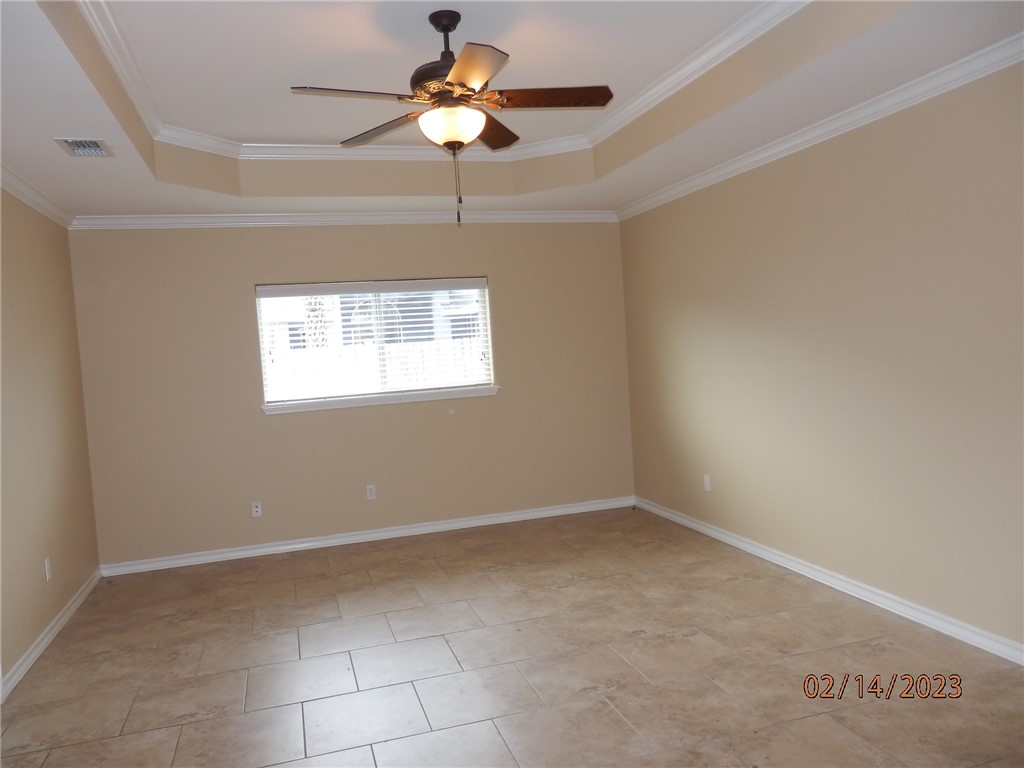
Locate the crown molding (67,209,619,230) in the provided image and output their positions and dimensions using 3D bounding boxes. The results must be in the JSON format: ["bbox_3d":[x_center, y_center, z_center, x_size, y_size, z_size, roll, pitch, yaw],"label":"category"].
[{"bbox_3d":[-1.035,-1.238,5.573,4.095,0.084,0.062,-4,3,-17],"label":"crown molding"}]

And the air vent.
[{"bbox_3d":[-2.009,-1.103,3.489,0.200,0.018,0.302,-4,3,-17],"label":"air vent"}]

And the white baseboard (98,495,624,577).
[{"bbox_3d":[-0.894,1.151,5.720,4.095,0.085,0.015,-4,3,-17],"label":"white baseboard"}]

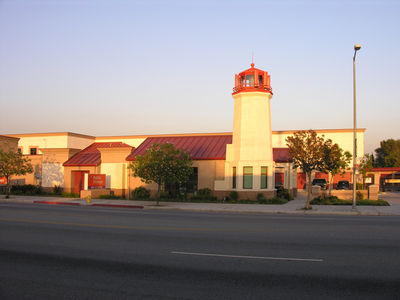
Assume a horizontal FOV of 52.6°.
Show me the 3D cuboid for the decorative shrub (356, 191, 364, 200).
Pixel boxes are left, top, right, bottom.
[{"bbox_3d":[11.031,3.179,27.774,0.600,0.750,0.600,-1,-4,19],"label":"decorative shrub"}]

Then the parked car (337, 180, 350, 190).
[{"bbox_3d":[17.940,4.657,50.450,1.800,1.450,4.600,-1,-4,19],"label":"parked car"}]

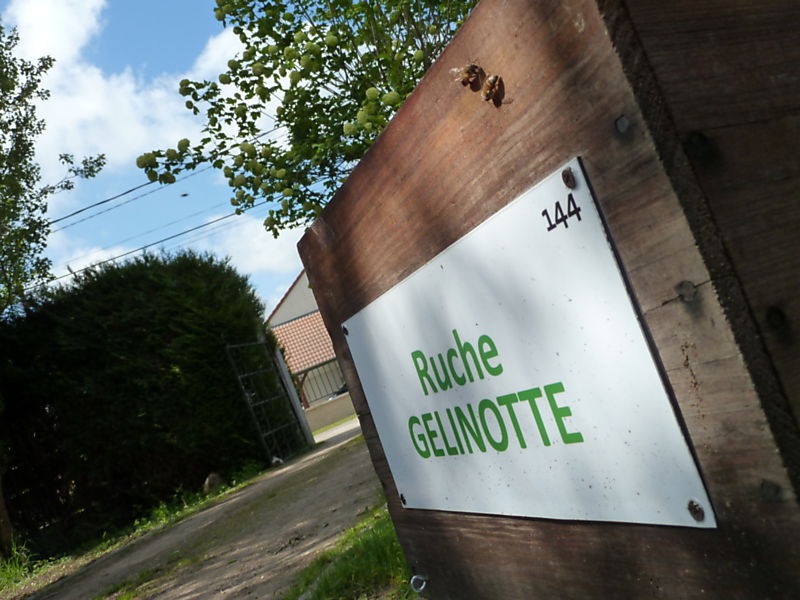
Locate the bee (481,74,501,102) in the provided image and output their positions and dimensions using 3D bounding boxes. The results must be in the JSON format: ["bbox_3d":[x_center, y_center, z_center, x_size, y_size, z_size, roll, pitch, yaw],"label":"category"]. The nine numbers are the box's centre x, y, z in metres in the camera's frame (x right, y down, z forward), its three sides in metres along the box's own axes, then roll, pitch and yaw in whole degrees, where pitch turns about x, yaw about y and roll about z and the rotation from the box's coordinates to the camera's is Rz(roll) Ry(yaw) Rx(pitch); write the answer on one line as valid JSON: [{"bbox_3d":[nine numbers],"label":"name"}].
[{"bbox_3d":[0.040,-0.093,0.326,0.006,0.006,0.013,-16,-37,-24],"label":"bee"}]

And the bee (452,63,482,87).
[{"bbox_3d":[0.031,-0.103,0.339,0.007,0.009,0.013,-16,-32,-24],"label":"bee"}]

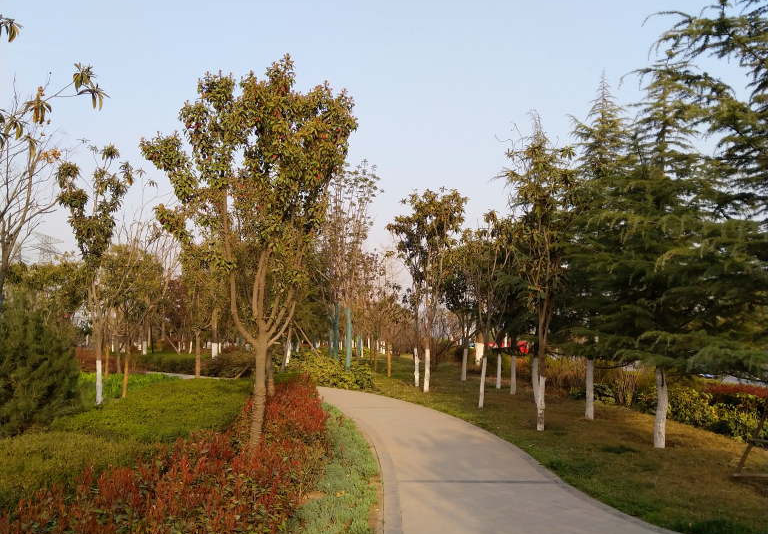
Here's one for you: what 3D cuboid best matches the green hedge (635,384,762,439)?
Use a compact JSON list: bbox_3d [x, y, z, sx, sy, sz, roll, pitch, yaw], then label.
[{"bbox_3d":[5.600,2.299,12.245,1.000,0.680,4.200,0,-5,0],"label":"green hedge"}]

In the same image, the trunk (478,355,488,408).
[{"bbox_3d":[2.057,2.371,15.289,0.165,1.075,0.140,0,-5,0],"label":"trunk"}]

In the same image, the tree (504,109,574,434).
[{"bbox_3d":[2.516,0.032,11.969,1.087,5.148,1.000,0,-5,0],"label":"tree"}]

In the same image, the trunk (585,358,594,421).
[{"bbox_3d":[3.667,2.171,13.200,0.155,1.104,0.150,0,-5,0],"label":"trunk"}]

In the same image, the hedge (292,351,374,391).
[{"bbox_3d":[-1.600,3.063,22.116,2.500,0.900,2.400,0,-5,0],"label":"hedge"}]

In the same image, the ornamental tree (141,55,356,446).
[{"bbox_3d":[-1.345,0.019,7.327,2.059,4.355,1.894,0,-5,0],"label":"ornamental tree"}]

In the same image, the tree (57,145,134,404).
[{"bbox_3d":[-5.635,0.202,14.438,1.463,5.245,1.346,0,-5,0],"label":"tree"}]

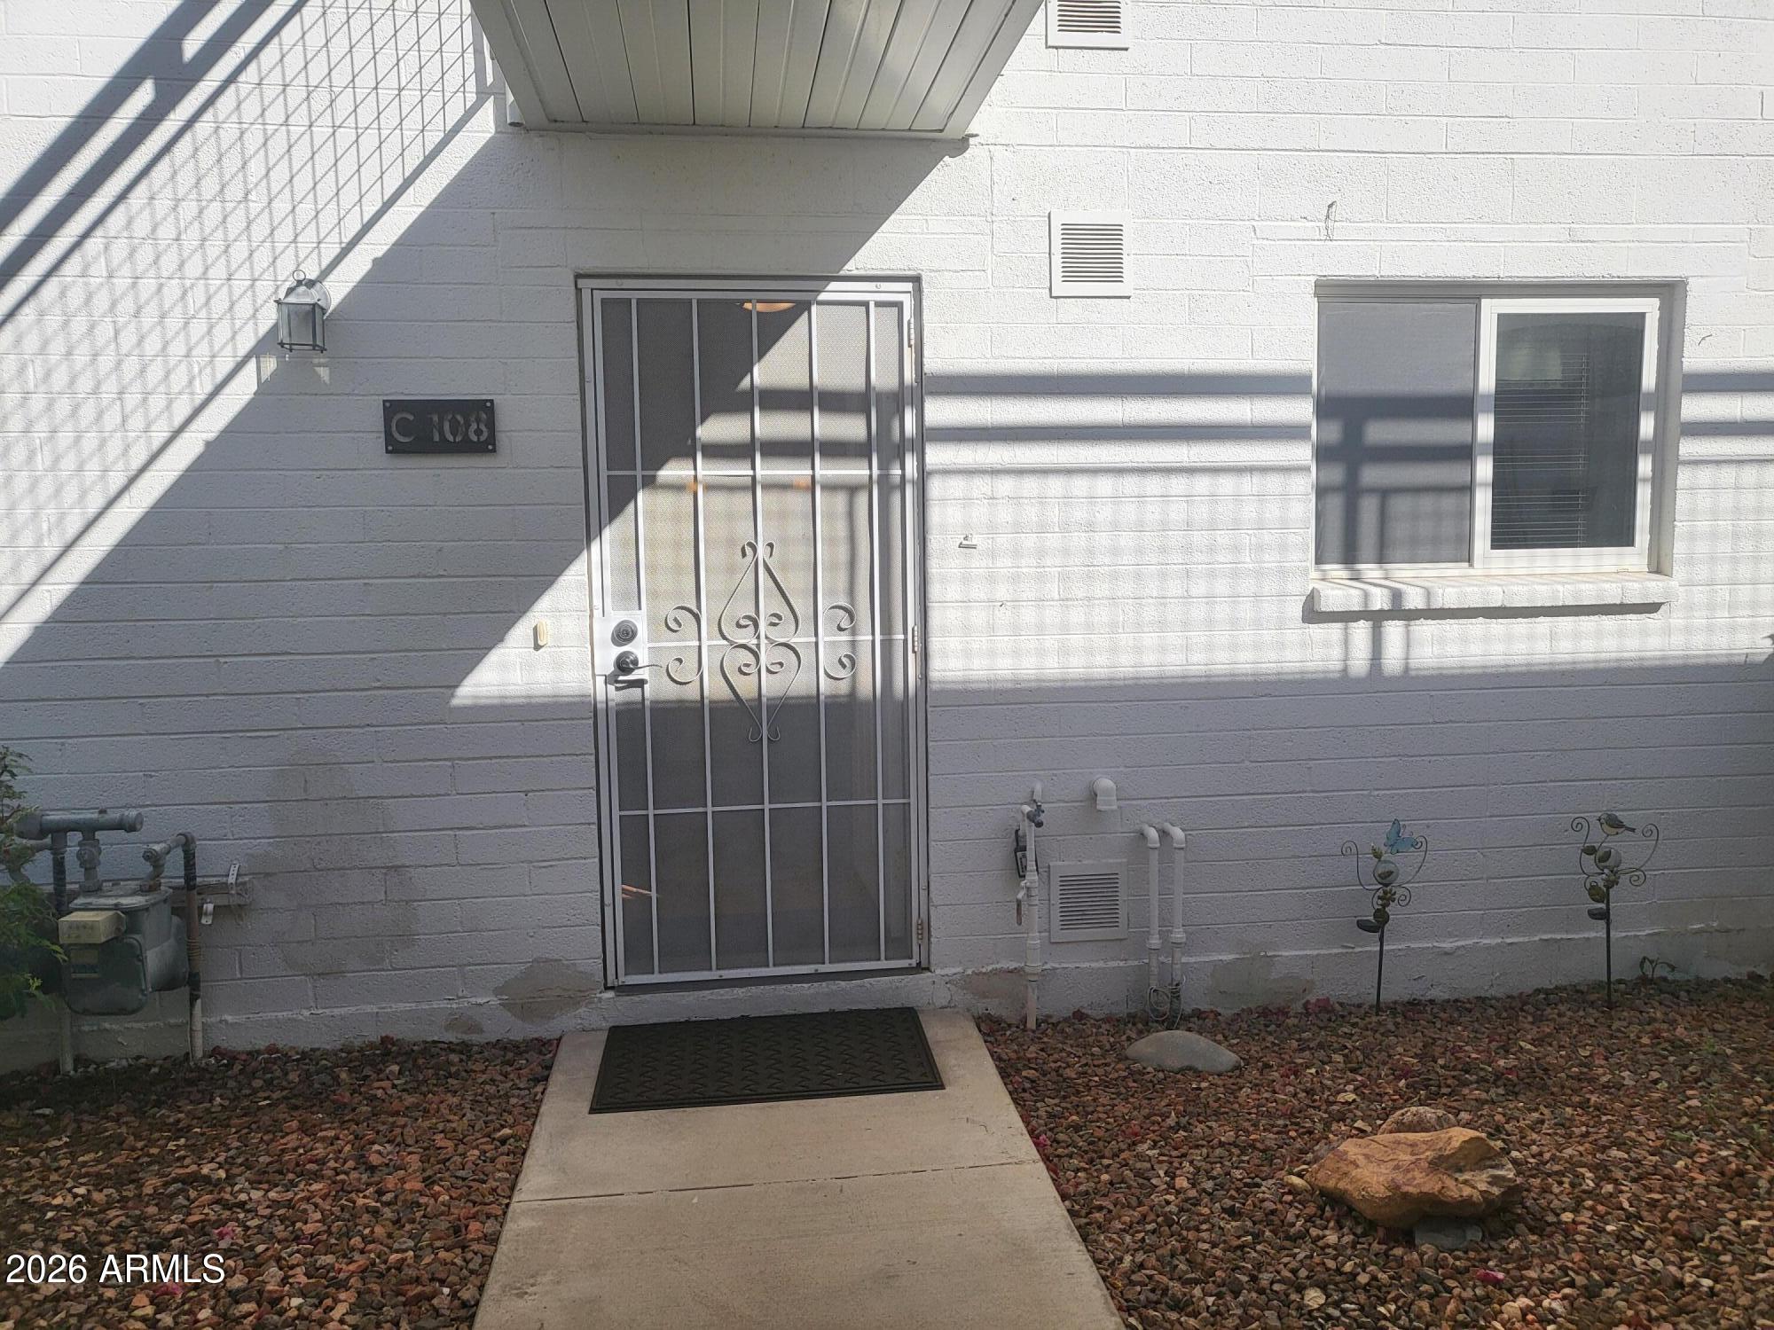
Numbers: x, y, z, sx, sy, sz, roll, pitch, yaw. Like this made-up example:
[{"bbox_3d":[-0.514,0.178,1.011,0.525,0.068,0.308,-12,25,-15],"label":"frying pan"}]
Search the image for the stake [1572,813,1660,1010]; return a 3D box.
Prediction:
[{"bbox_3d":[2.248,0.768,4.137,0.285,0.620,0.100,-4,6,-6],"label":"stake"}]

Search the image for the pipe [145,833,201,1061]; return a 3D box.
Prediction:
[{"bbox_3d":[-1.934,0.808,3.620,0.080,0.660,0.270,-2,6,-7],"label":"pipe"}]

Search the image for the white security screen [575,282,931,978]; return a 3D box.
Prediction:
[{"bbox_3d":[-0.371,-0.078,3.947,0.950,2.060,0.060,-2,6,-7],"label":"white security screen"}]

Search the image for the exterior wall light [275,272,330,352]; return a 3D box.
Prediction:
[{"bbox_3d":[-1.570,-0.948,3.595,0.140,0.215,0.170,-2,6,-7],"label":"exterior wall light"}]

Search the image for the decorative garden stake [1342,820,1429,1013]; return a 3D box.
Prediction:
[{"bbox_3d":[1.529,0.776,4.093,0.270,0.600,0.085,-2,6,-8],"label":"decorative garden stake"}]

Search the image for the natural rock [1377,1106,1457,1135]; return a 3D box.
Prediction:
[{"bbox_3d":[1.306,1.114,3.264,0.195,0.095,0.145,-2,6,-8],"label":"natural rock"}]

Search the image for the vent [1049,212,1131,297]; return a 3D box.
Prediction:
[{"bbox_3d":[0.598,-1.194,3.869,0.242,0.245,0.022,-2,6,-8],"label":"vent"}]

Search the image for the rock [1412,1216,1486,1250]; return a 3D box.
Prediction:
[{"bbox_3d":[1.201,1.208,2.904,0.155,0.080,0.120,-1,6,0],"label":"rock"}]

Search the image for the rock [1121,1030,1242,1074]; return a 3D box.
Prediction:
[{"bbox_3d":[0.836,1.074,3.738,0.320,0.085,0.185,1,6,18],"label":"rock"}]

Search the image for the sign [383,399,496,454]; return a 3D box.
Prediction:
[{"bbox_3d":[-1.252,-0.669,3.736,0.301,0.148,0.015,-2,6,-7],"label":"sign"}]

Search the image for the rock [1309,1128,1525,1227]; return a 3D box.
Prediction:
[{"bbox_3d":[1.184,1.155,3.053,0.480,0.145,0.260,-1,6,0],"label":"rock"}]

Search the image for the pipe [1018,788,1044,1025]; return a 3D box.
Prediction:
[{"bbox_3d":[0.430,0.727,3.977,0.085,0.755,0.125,-2,6,-8],"label":"pipe"}]

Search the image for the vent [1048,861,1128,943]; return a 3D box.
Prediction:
[{"bbox_3d":[0.619,0.726,4.064,0.244,0.247,0.022,-2,6,-8],"label":"vent"}]

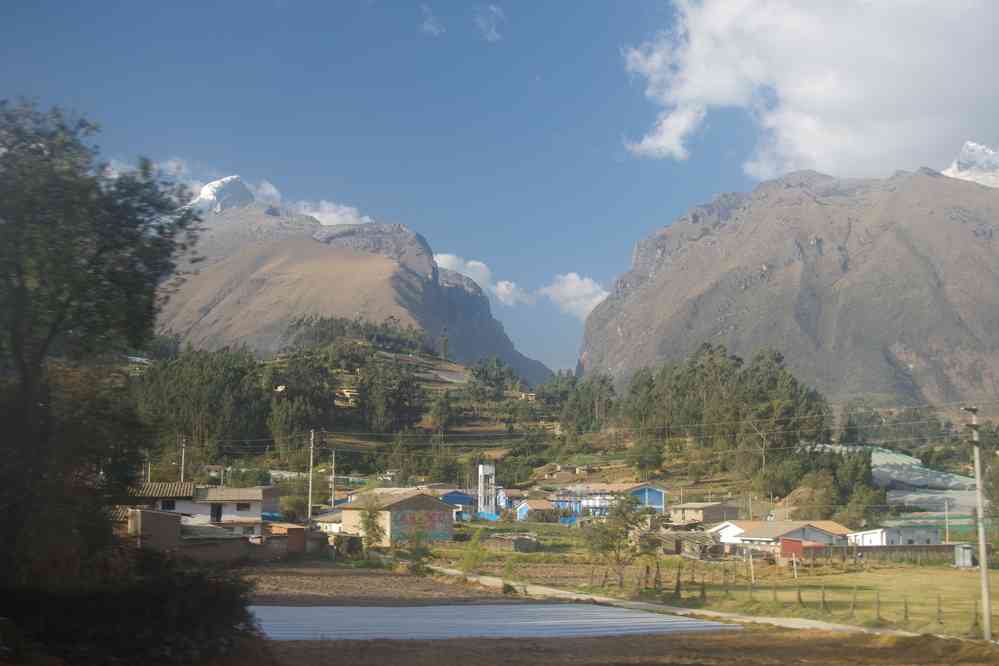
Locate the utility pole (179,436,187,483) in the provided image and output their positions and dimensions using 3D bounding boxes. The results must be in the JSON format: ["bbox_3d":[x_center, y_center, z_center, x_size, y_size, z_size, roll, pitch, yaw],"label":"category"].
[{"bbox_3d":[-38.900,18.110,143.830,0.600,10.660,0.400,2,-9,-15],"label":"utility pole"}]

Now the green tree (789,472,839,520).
[{"bbox_3d":[52.540,27.520,195.690,7.840,8.810,7.440,-2,-9,15],"label":"green tree"}]

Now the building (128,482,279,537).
[{"bbox_3d":[-31.776,19.192,124.721,14.300,6.200,6.600,1,-9,-6],"label":"building"}]

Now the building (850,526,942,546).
[{"bbox_3d":[48.590,25.840,143.270,8.200,3.450,6.500,3,-10,-19],"label":"building"}]

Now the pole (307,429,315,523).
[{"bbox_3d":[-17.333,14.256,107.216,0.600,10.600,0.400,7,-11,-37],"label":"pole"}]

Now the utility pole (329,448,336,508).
[{"bbox_3d":[-17.766,16.317,124.616,0.400,8.000,0.400,0,-9,0],"label":"utility pole"}]

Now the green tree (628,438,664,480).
[{"bbox_3d":[30.900,26.660,245.690,7.280,8.810,6.920,-1,-9,7],"label":"green tree"}]

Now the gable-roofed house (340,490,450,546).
[{"bbox_3d":[-9.759,18.230,113.153,7.200,4.700,9.500,7,-11,-35],"label":"gable-roofed house"}]

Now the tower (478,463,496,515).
[{"bbox_3d":[-1.980,26.030,192.690,2.250,8.850,2.250,3,-10,-21],"label":"tower"}]

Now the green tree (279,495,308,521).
[{"bbox_3d":[-21.198,18.780,120.339,3.100,4.400,3.100,0,-9,0],"label":"green tree"}]

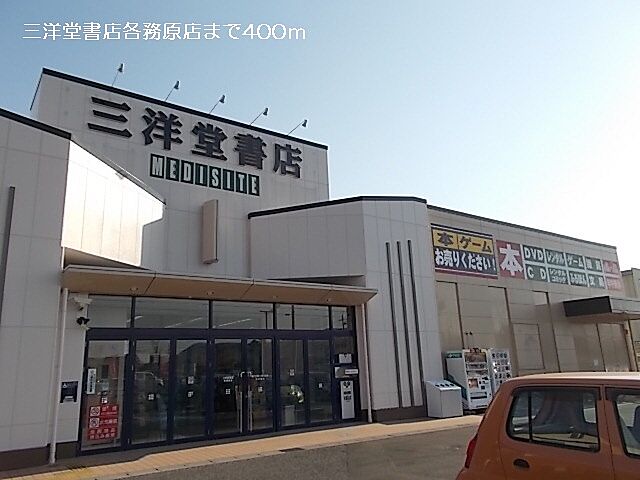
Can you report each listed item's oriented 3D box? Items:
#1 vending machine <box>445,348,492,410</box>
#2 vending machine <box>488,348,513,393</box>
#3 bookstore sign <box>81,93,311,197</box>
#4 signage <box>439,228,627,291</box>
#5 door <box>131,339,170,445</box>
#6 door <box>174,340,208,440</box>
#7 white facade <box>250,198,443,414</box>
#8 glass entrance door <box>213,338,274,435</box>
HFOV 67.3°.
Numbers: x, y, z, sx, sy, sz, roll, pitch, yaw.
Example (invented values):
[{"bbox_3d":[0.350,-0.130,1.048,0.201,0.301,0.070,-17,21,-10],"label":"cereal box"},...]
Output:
[{"bbox_3d":[4.906,4.586,15.800,1.230,1.895,0.740,8,-18,-34],"label":"vending machine"},{"bbox_3d":[5.983,4.747,16.537,1.100,1.890,0.740,8,-18,-34],"label":"vending machine"},{"bbox_3d":[-3.353,-2.540,14.472,6.760,2.030,0.170,8,-18,-34],"label":"bookstore sign"},{"bbox_3d":[9.842,1.136,21.021,14.150,1.830,0.100,8,-18,-34],"label":"signage"},{"bbox_3d":[-3.790,3.380,10.782,0.910,2.310,0.080,8,-18,-34],"label":"door"},{"bbox_3d":[-3.044,3.493,11.292,0.890,2.290,0.080,8,-18,-34],"label":"door"},{"bbox_3d":[0.891,1.901,14.984,5.770,7.000,1.980,8,-18,-34],"label":"white facade"},{"bbox_3d":[-1.911,3.640,12.075,1.760,2.310,0.080,8,-18,-34],"label":"glass entrance door"}]

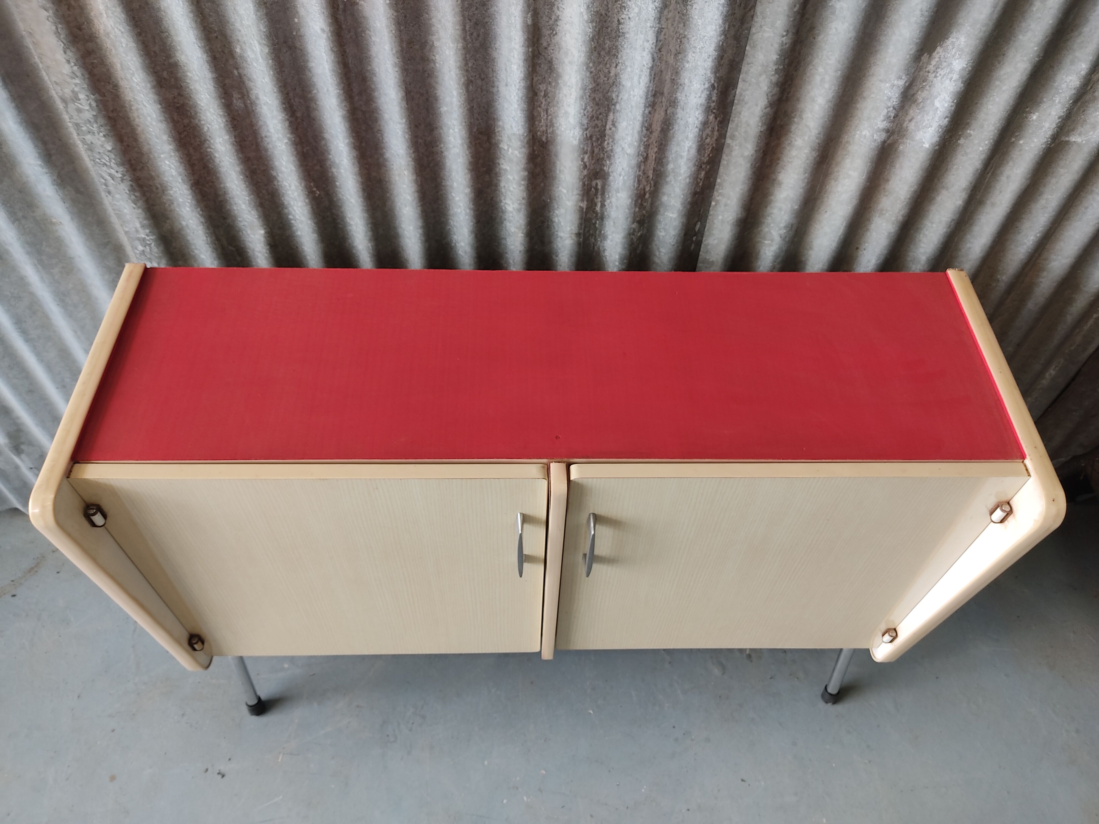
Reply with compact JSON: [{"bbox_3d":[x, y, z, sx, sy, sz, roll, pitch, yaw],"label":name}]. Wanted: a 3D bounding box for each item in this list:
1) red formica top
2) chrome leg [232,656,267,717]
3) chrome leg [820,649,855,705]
[{"bbox_3d":[0.006,-0.066,1.089,1.140,0.022,0.323,0,54,-2],"label":"red formica top"},{"bbox_3d":[-0.561,0.495,1.523,0.032,0.260,0.032,2,45,-5],"label":"chrome leg"},{"bbox_3d":[0.554,0.485,1.563,0.032,0.260,0.032,-3,45,2],"label":"chrome leg"}]

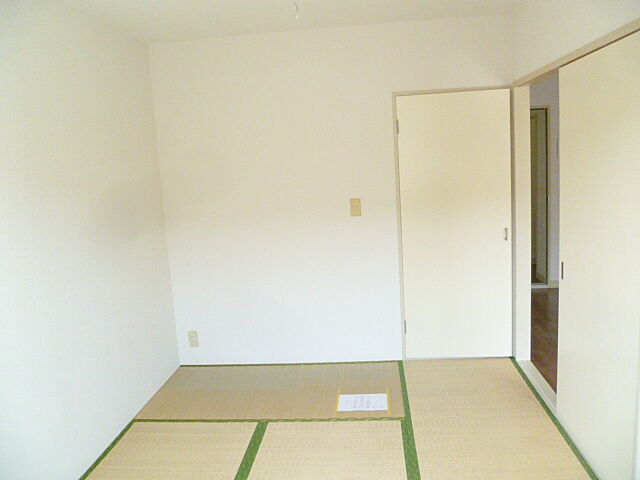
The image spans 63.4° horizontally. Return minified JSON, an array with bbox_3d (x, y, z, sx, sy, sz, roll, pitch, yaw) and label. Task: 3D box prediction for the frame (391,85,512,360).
[{"bbox_3d":[0.952,-0.070,3.634,0.750,1.865,0.045,-3,9,6],"label":"frame"}]

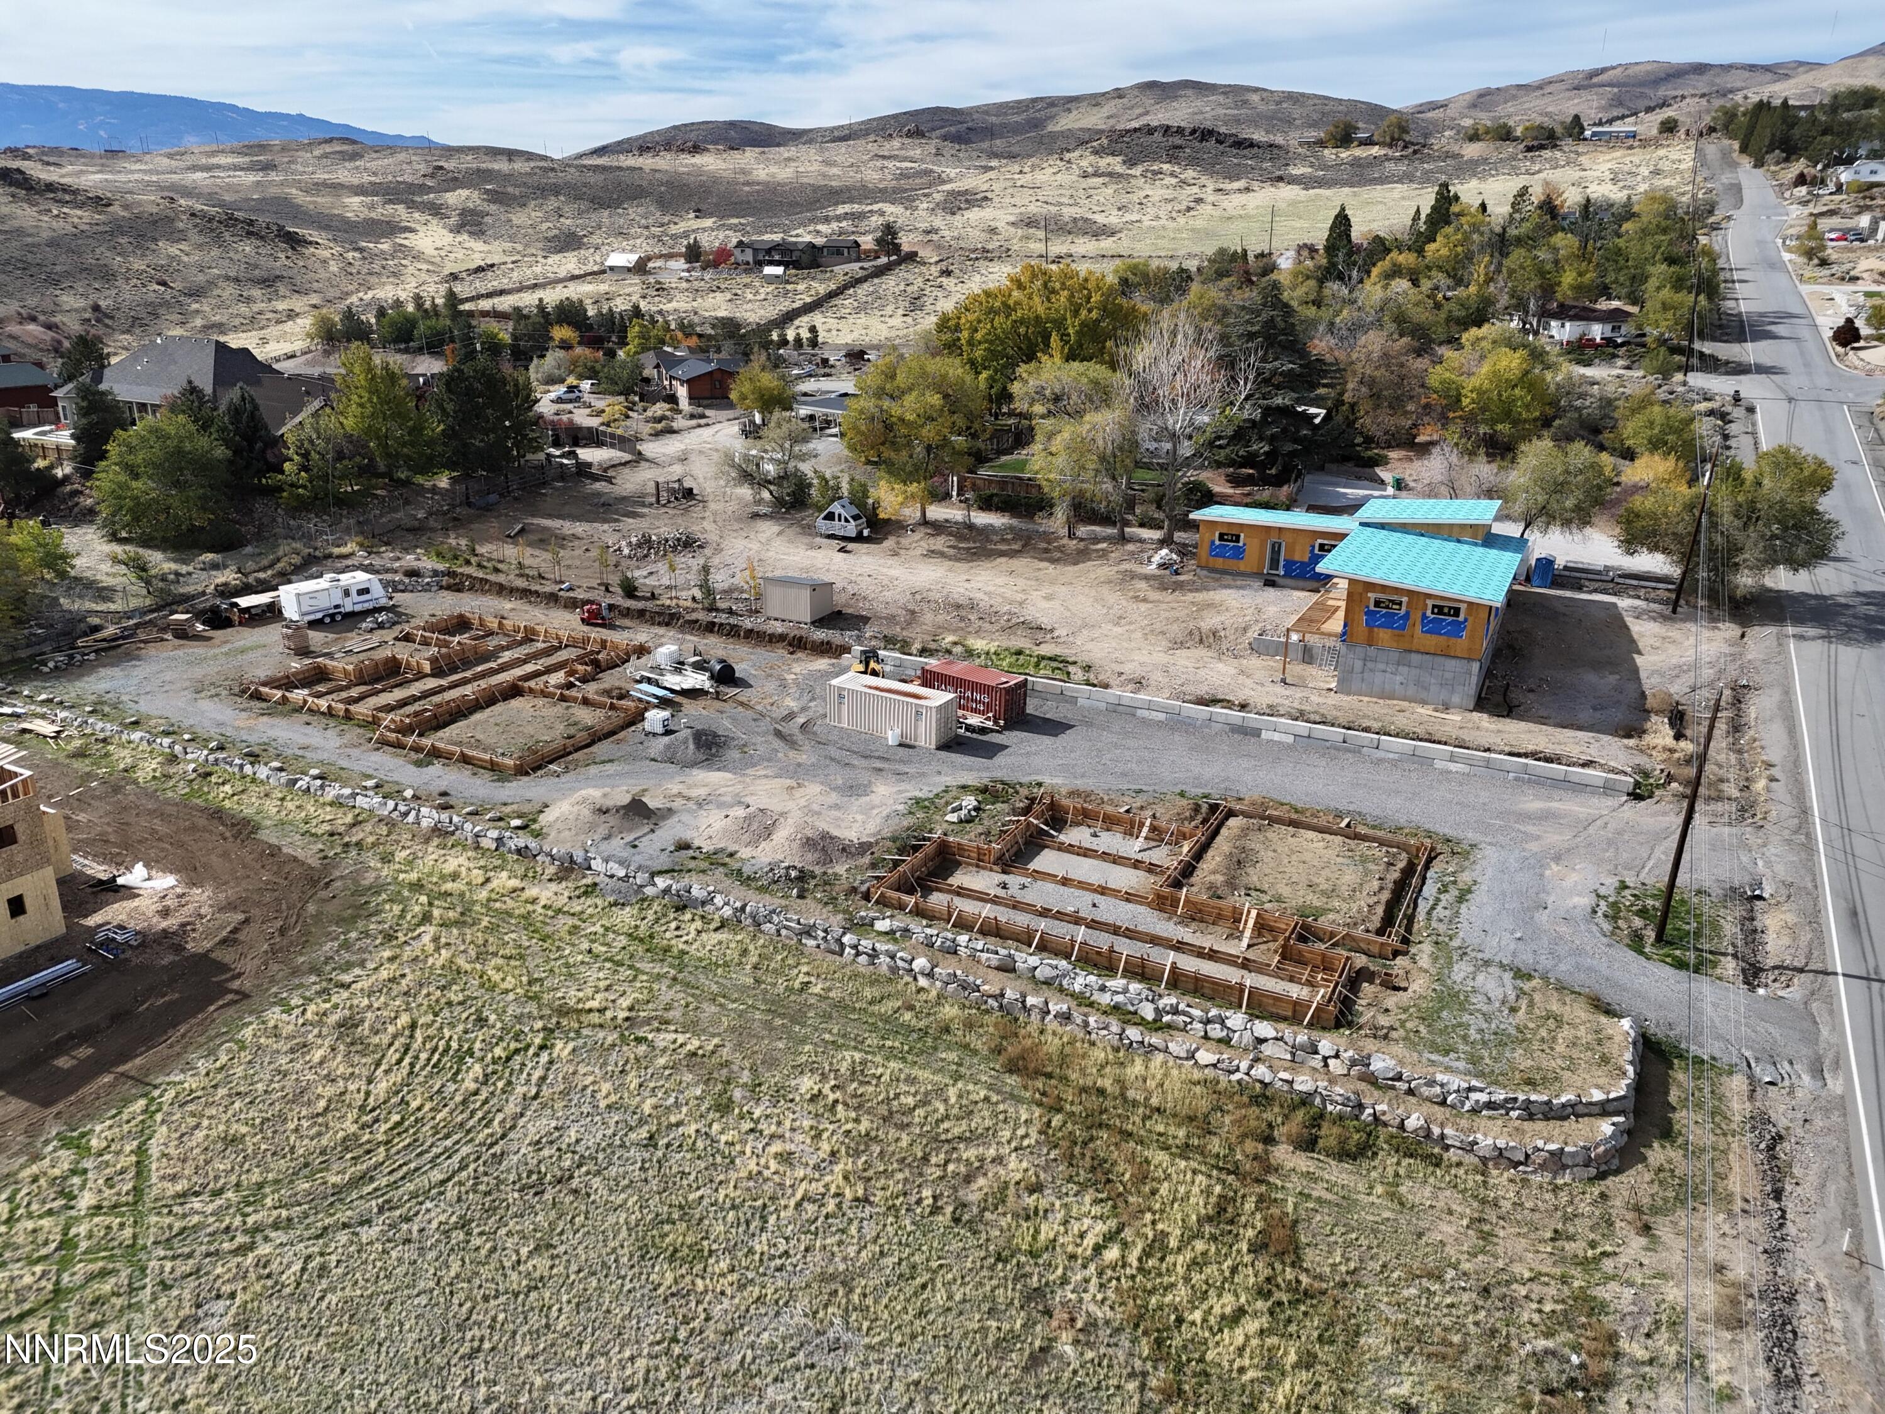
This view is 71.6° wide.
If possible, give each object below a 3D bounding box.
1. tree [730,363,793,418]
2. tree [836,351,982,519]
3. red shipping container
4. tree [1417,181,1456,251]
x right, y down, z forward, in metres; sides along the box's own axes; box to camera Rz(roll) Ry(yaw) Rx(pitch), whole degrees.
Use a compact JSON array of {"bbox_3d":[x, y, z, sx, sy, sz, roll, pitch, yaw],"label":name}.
[{"bbox_3d":[-19.564,-33.970,141.972,6.700,6.254,6.700,0,19,0],"label":"tree"},{"bbox_3d":[-2.565,-23.052,111.065,12.160,14.590,11.790,1,20,0],"label":"tree"},{"bbox_3d":[1.932,-0.884,79.772,6.060,2.560,2.440,14,24,35],"label":"red shipping container"},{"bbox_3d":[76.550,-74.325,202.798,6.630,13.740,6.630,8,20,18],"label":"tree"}]

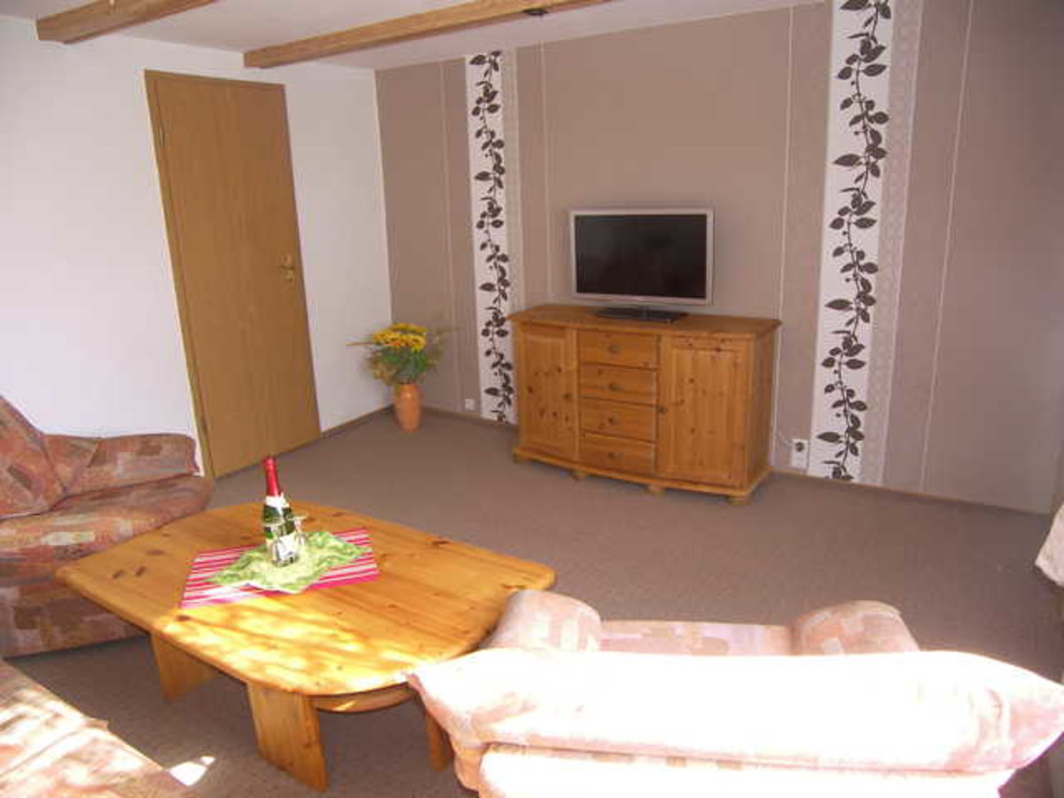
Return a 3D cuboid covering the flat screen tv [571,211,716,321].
[{"bbox_3d":[0.558,-0.714,3.852,0.785,0.535,0.200,7,18,28],"label":"flat screen tv"}]

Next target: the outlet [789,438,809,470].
[{"bbox_3d":[1.352,0.285,3.737,0.082,0.153,0.030,9,19,33],"label":"outlet"}]

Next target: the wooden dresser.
[{"bbox_3d":[0.527,-0.017,3.832,1.320,0.780,0.530,9,19,33],"label":"wooden dresser"}]

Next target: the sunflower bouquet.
[{"bbox_3d":[-0.828,-0.276,4.549,0.520,0.400,0.460,-5,16,-10],"label":"sunflower bouquet"}]

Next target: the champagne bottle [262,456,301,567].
[{"bbox_3d":[-0.693,0.292,1.997,0.088,0.306,0.088,-8,17,-20],"label":"champagne bottle"}]

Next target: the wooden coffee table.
[{"bbox_3d":[-0.610,0.687,2.015,1.210,0.480,0.730,9,19,33],"label":"wooden coffee table"}]

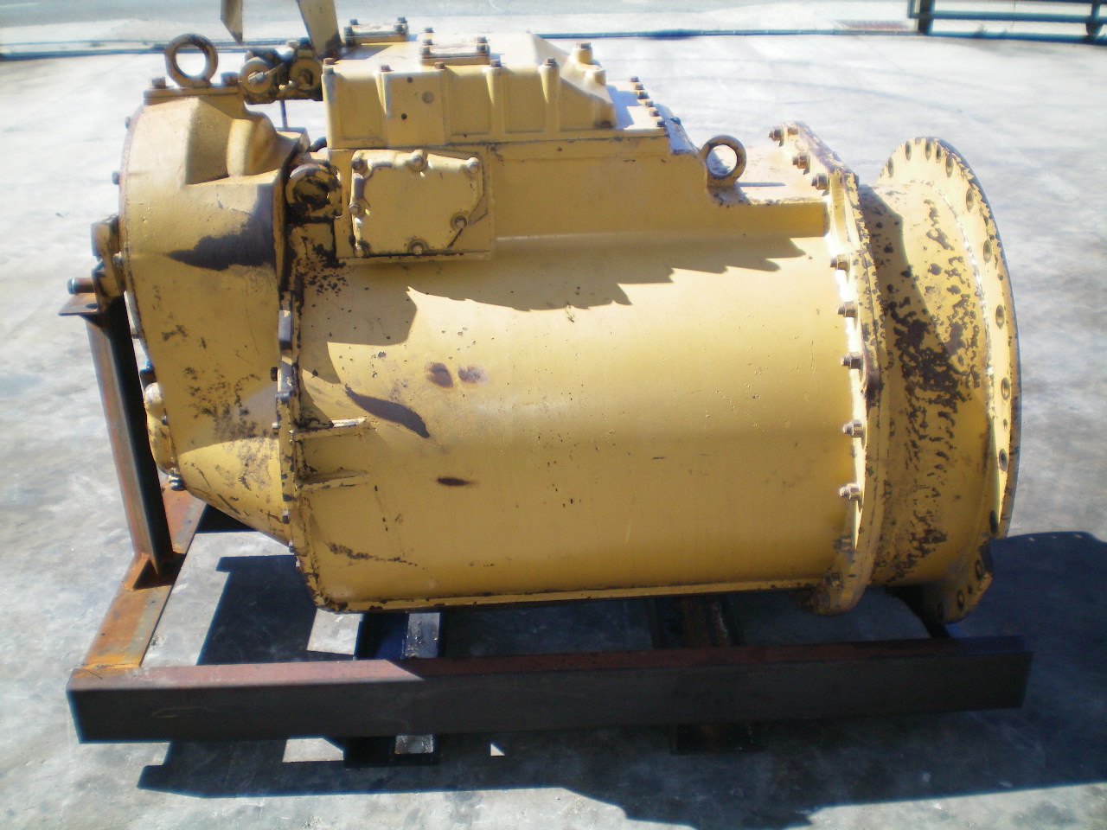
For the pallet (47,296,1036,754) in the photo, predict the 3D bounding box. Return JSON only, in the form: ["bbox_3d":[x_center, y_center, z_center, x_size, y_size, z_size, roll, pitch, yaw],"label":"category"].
[{"bbox_3d":[-0.016,0.103,2.379,1.722,0.731,0.728,-2,28,-2],"label":"pallet"}]

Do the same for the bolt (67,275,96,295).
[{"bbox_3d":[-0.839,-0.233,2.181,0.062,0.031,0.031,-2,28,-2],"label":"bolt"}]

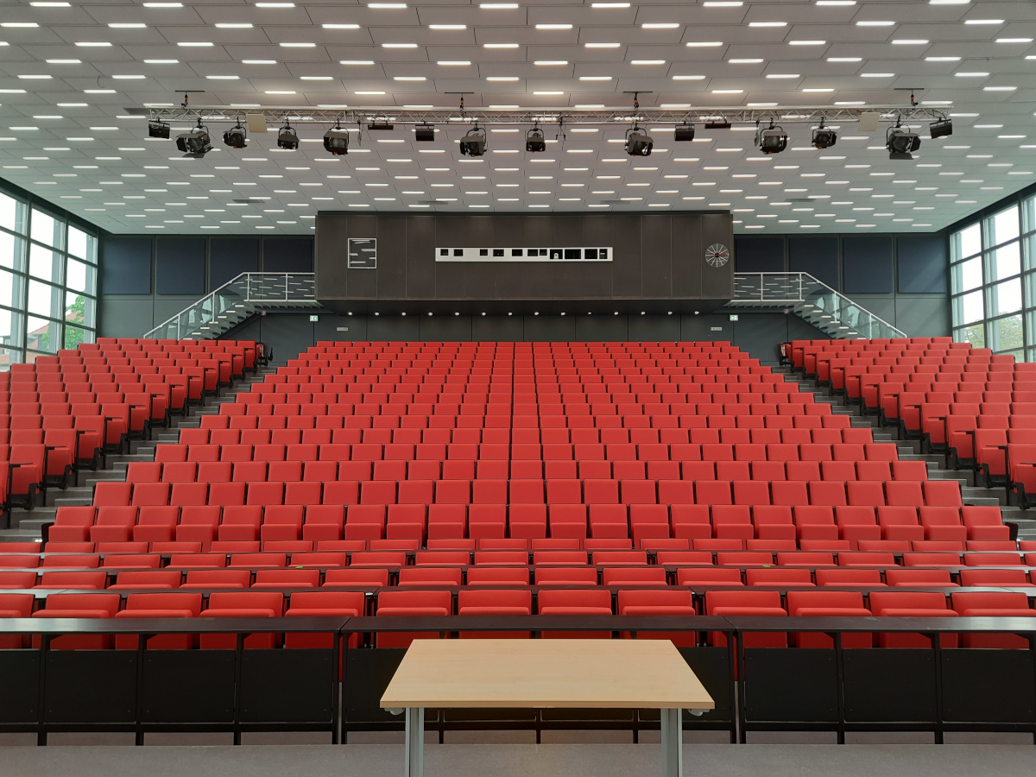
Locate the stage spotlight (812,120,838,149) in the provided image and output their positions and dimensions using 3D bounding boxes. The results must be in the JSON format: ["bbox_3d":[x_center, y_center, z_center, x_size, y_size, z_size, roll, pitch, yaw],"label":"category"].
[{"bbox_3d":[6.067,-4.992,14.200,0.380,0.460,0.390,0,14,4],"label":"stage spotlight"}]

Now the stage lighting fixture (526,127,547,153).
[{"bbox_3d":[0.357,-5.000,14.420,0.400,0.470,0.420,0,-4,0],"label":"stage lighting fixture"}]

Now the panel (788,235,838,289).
[{"bbox_3d":[10.133,-4.195,24.616,1.680,1.930,0.100,0,-4,0],"label":"panel"}]

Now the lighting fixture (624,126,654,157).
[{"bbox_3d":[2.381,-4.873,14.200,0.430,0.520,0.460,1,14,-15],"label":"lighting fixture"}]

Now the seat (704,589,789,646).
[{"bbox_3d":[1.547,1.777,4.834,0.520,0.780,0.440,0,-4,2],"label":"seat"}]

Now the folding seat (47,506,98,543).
[{"bbox_3d":[-6.203,2.003,9.962,0.525,0.700,0.330,0,-4,-4],"label":"folding seat"}]

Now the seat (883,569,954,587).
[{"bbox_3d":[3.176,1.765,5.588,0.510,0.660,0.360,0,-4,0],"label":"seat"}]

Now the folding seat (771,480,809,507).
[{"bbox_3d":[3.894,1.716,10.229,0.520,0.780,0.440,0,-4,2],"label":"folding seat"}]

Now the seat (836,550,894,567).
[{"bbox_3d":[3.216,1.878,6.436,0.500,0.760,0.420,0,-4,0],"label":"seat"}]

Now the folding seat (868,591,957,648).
[{"bbox_3d":[2.795,1.809,5.041,0.525,0.700,0.330,0,-4,3],"label":"folding seat"}]

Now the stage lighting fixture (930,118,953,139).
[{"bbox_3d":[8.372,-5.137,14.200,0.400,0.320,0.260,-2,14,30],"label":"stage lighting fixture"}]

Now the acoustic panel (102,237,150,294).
[{"bbox_3d":[-13.421,-4.193,24.709,1.680,1.930,0.100,0,-4,0],"label":"acoustic panel"}]

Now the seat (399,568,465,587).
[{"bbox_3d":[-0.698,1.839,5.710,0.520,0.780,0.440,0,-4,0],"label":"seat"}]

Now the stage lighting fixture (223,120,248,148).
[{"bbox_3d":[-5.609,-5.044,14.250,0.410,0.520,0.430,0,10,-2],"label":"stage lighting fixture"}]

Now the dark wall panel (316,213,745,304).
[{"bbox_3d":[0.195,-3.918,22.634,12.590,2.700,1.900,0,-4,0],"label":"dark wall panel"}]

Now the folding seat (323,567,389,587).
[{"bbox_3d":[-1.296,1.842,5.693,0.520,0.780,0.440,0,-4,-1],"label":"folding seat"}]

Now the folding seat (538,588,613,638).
[{"bbox_3d":[0.414,1.816,5.141,0.525,0.700,0.330,0,-4,0],"label":"folding seat"}]

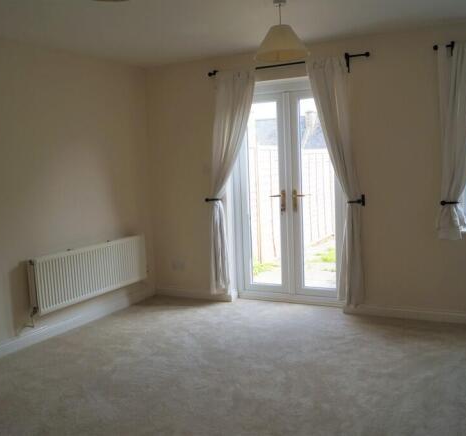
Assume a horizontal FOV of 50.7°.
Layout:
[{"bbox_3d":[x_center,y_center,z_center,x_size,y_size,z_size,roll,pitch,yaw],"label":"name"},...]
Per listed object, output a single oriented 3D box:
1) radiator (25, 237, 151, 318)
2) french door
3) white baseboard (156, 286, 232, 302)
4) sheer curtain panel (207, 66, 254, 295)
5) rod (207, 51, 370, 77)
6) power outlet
[{"bbox_3d":[-1.222,0.463,4.362,0.090,0.453,1.365,0,6,28],"label":"radiator"},{"bbox_3d":[0.523,-0.218,4.643,1.145,2.079,0.080,0,6,28],"label":"french door"},{"bbox_3d":[-0.420,0.796,5.069,0.916,0.090,0.018,0,6,28],"label":"white baseboard"},{"bbox_3d":[0.002,-0.301,4.628,0.540,2.100,0.120,0,6,28],"label":"sheer curtain panel"},{"bbox_3d":[0.438,-1.326,4.271,1.520,0.070,0.080,0,6,28],"label":"rod"},{"bbox_3d":[-0.571,0.489,5.111,0.150,0.092,0.015,0,6,28],"label":"power outlet"}]

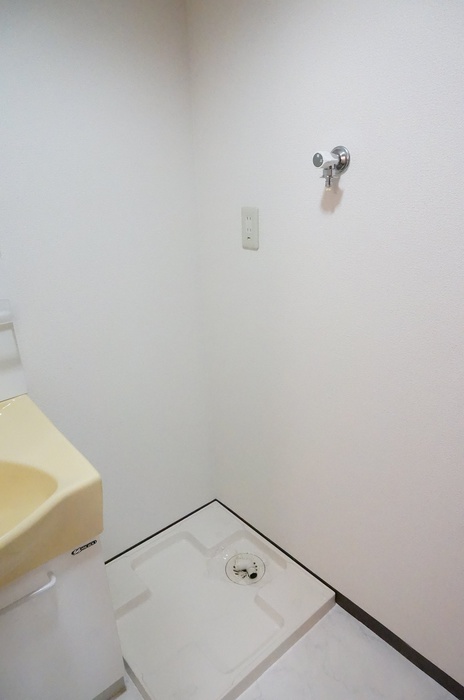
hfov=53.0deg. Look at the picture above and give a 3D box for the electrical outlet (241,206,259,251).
[{"bbox_3d":[0.055,-0.359,1.384,0.009,0.121,0.071,-19,27,-37],"label":"electrical outlet"}]

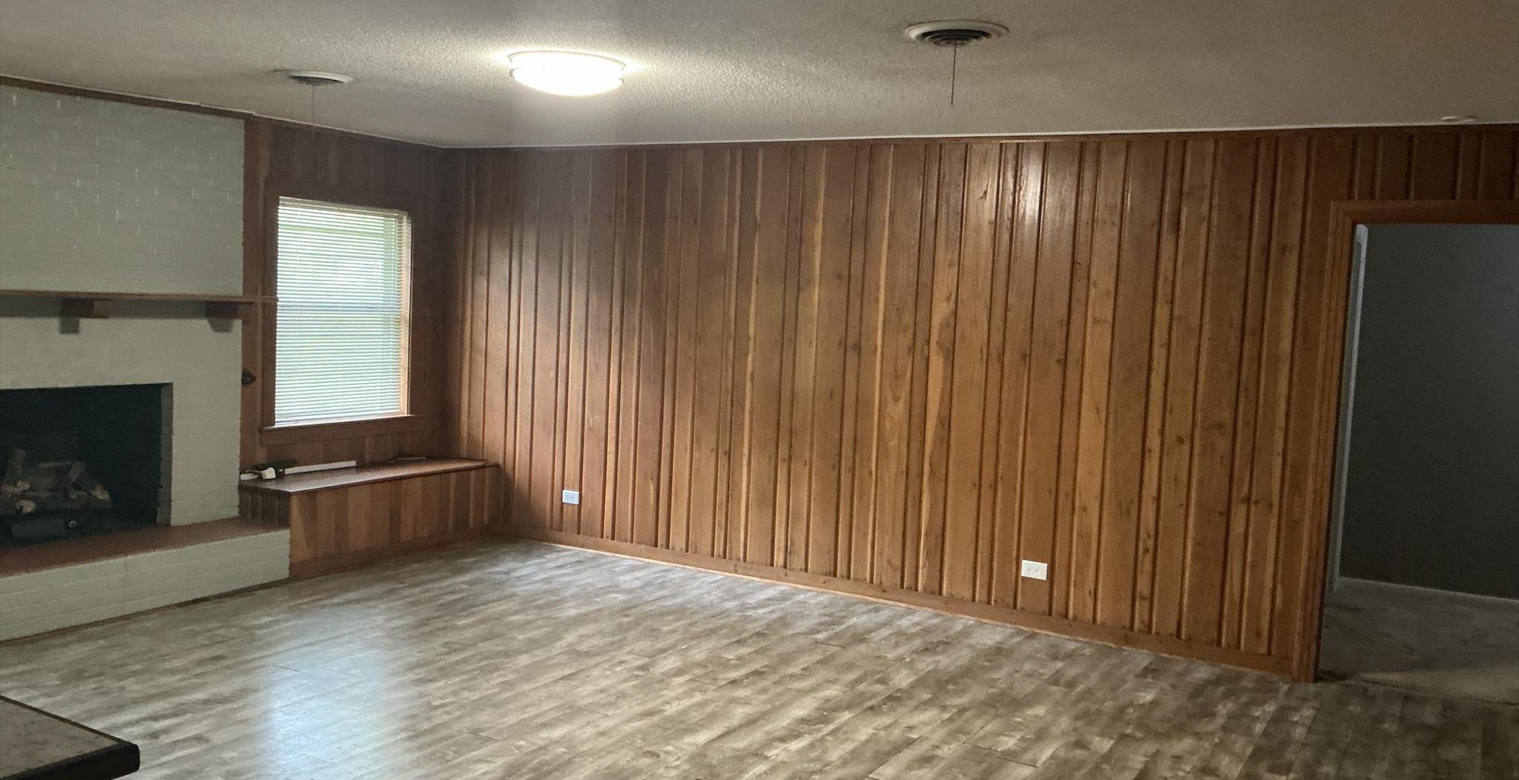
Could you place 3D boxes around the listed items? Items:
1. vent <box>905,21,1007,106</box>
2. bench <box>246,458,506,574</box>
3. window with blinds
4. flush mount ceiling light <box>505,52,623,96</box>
[{"bbox_3d":[0.623,-1.023,3.919,0.324,0.230,0.324,5,5,29],"label":"vent"},{"bbox_3d":[-2.305,0.697,7.240,0.617,0.455,1.635,5,5,29],"label":"bench"},{"bbox_3d":[-2.495,-0.460,7.423,0.102,1.292,1.011,5,5,29],"label":"window with blinds"},{"bbox_3d":[-0.743,-1.220,4.760,0.446,0.092,0.446,3,4,0],"label":"flush mount ceiling light"}]

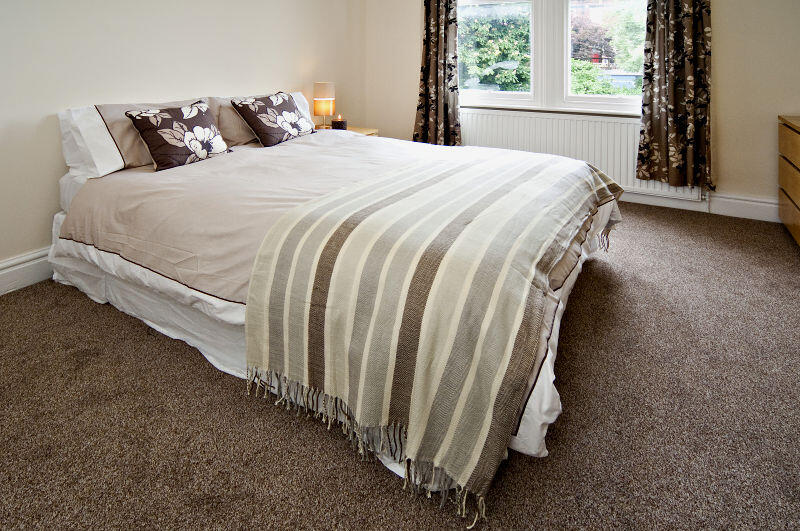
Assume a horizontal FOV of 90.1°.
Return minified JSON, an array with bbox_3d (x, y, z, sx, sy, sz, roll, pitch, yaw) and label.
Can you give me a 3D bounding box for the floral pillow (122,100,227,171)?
[{"bbox_3d":[-1.224,-0.745,2.234,0.150,0.430,0.460,-37,-1,36],"label":"floral pillow"}]

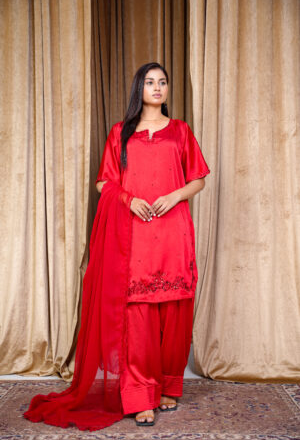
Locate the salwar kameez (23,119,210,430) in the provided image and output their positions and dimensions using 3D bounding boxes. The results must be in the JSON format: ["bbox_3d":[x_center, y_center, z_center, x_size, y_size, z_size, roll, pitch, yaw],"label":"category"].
[{"bbox_3d":[-0.152,0.216,2.972,0.900,1.420,0.500,0,2,0],"label":"salwar kameez"}]

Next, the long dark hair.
[{"bbox_3d":[-0.027,-0.505,2.960,0.240,0.510,0.220,-1,3,-18],"label":"long dark hair"}]

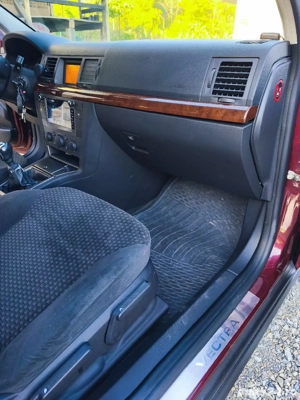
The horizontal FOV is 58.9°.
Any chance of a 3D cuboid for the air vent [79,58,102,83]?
[{"bbox_3d":[-0.188,-0.419,0.872,0.082,0.074,0.025,22,15,34],"label":"air vent"}]

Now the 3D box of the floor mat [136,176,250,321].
[{"bbox_3d":[0.108,0.104,1.005,0.450,0.070,0.640,25,43,37],"label":"floor mat"}]

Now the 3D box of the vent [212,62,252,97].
[{"bbox_3d":[0.179,-0.256,0.569,0.074,0.072,0.025,16,15,27],"label":"vent"}]

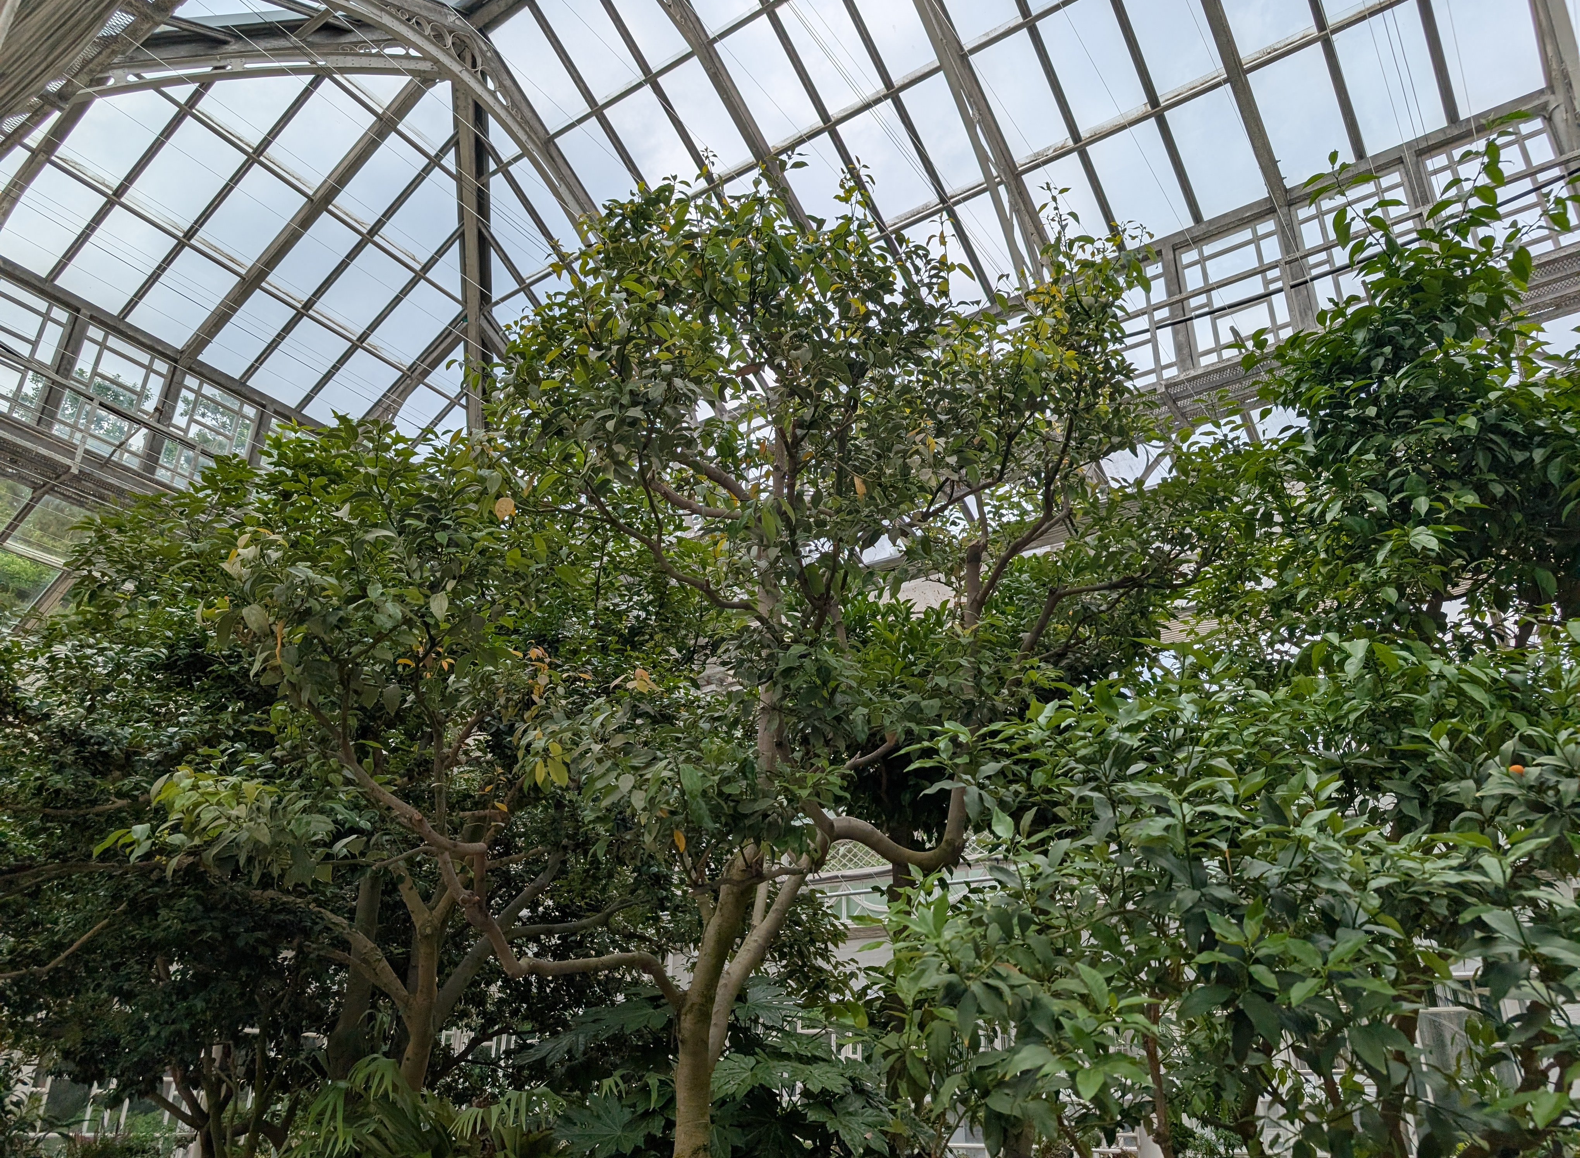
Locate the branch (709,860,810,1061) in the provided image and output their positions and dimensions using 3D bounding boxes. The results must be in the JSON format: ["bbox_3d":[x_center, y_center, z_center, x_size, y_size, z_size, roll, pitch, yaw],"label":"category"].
[{"bbox_3d":[-0.107,1.422,4.100,0.360,0.710,0.220,1,-24,-1],"label":"branch"}]

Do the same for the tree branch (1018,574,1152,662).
[{"bbox_3d":[1.235,0.168,4.600,0.521,0.261,0.250,-6,-25,15],"label":"tree branch"}]

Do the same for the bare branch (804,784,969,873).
[{"bbox_3d":[0.346,0.914,4.000,0.586,0.289,0.200,-1,-24,5],"label":"bare branch"}]

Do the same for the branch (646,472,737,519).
[{"bbox_3d":[-0.430,-0.363,4.800,0.395,0.124,0.160,3,-24,-5],"label":"branch"}]

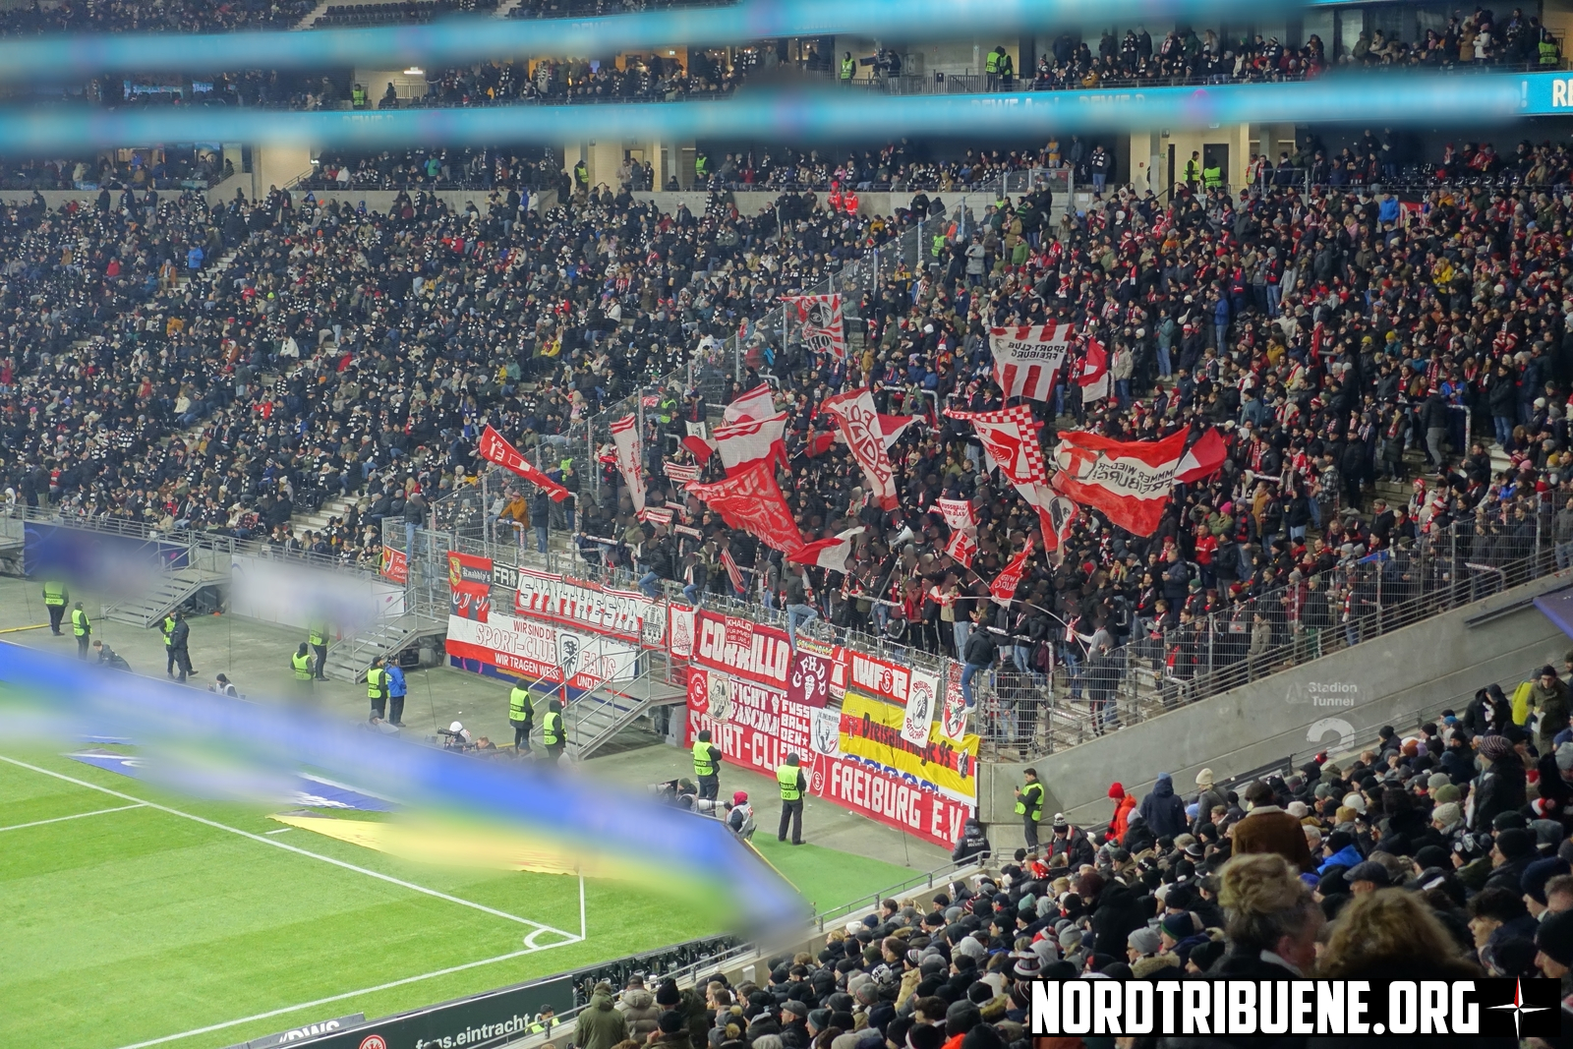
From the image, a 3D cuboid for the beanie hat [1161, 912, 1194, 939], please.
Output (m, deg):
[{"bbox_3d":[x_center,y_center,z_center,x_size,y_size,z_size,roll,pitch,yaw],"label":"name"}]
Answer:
[{"bbox_3d":[2.715,2.785,20.637,0.230,0.180,0.200,2,8,18],"label":"beanie hat"}]

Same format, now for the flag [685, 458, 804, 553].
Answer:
[{"bbox_3d":[-0.905,-0.418,65.292,2.600,2.100,0.600,0,8,-1],"label":"flag"}]

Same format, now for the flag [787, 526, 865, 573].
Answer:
[{"bbox_3d":[0.847,0.534,63.000,1.650,1.000,0.600,4,8,23],"label":"flag"}]

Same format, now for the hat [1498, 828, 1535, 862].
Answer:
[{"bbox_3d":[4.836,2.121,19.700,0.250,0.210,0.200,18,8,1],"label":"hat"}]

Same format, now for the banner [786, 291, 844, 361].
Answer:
[{"bbox_3d":[0.776,-5.220,78.200,1.550,1.720,0.500,4,8,23],"label":"banner"}]

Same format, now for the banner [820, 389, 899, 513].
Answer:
[{"bbox_3d":[1.605,-1.630,65.200,1.650,2.650,0.600,4,8,23],"label":"banner"}]

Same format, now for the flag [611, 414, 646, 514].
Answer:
[{"bbox_3d":[-3.800,-1.463,71.500,0.800,2.400,0.500,4,8,23],"label":"flag"}]

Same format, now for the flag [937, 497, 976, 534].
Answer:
[{"bbox_3d":[3.621,-0.196,63.200,0.850,0.780,0.200,5,9,30],"label":"flag"}]

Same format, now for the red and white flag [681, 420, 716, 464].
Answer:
[{"bbox_3d":[-2.277,-2.116,77.000,0.900,1.100,0.350,0,8,0],"label":"red and white flag"}]

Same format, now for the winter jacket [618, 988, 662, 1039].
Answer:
[{"bbox_3d":[-1.944,6.538,39.500,0.580,0.750,0.400,-3,8,-23],"label":"winter jacket"}]

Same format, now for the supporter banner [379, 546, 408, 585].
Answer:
[{"bbox_3d":[-10.318,1.068,78.333,0.060,0.780,1.250,-6,10,-38],"label":"supporter banner"}]

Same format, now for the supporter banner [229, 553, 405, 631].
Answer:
[{"bbox_3d":[-12.979,2.142,81.826,0.200,1.650,8.360,-7,11,-44],"label":"supporter banner"}]

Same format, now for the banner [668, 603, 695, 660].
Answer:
[{"bbox_3d":[-2.348,2.438,67.024,0.060,1.200,1.150,-5,9,-31],"label":"banner"}]

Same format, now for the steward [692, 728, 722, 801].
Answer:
[{"bbox_3d":[-1.596,5.051,60.662,0.560,1.760,0.380,7,10,38],"label":"steward"}]

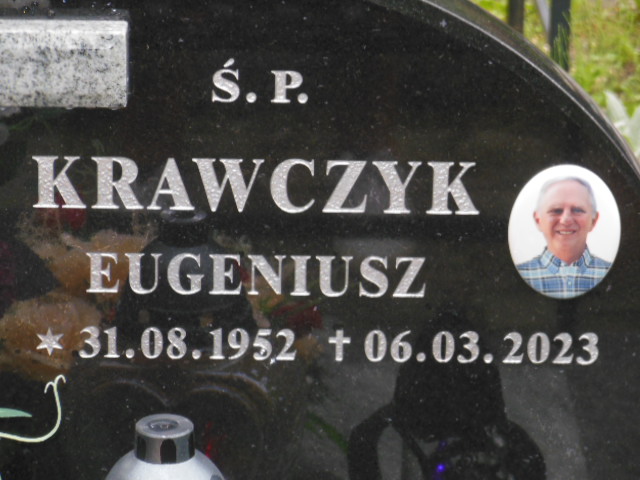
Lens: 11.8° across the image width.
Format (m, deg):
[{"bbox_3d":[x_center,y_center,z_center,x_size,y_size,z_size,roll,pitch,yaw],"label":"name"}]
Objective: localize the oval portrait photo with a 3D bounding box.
[{"bbox_3d":[0.202,-0.007,2.550,0.093,0.120,0.010,1,22,-1],"label":"oval portrait photo"}]

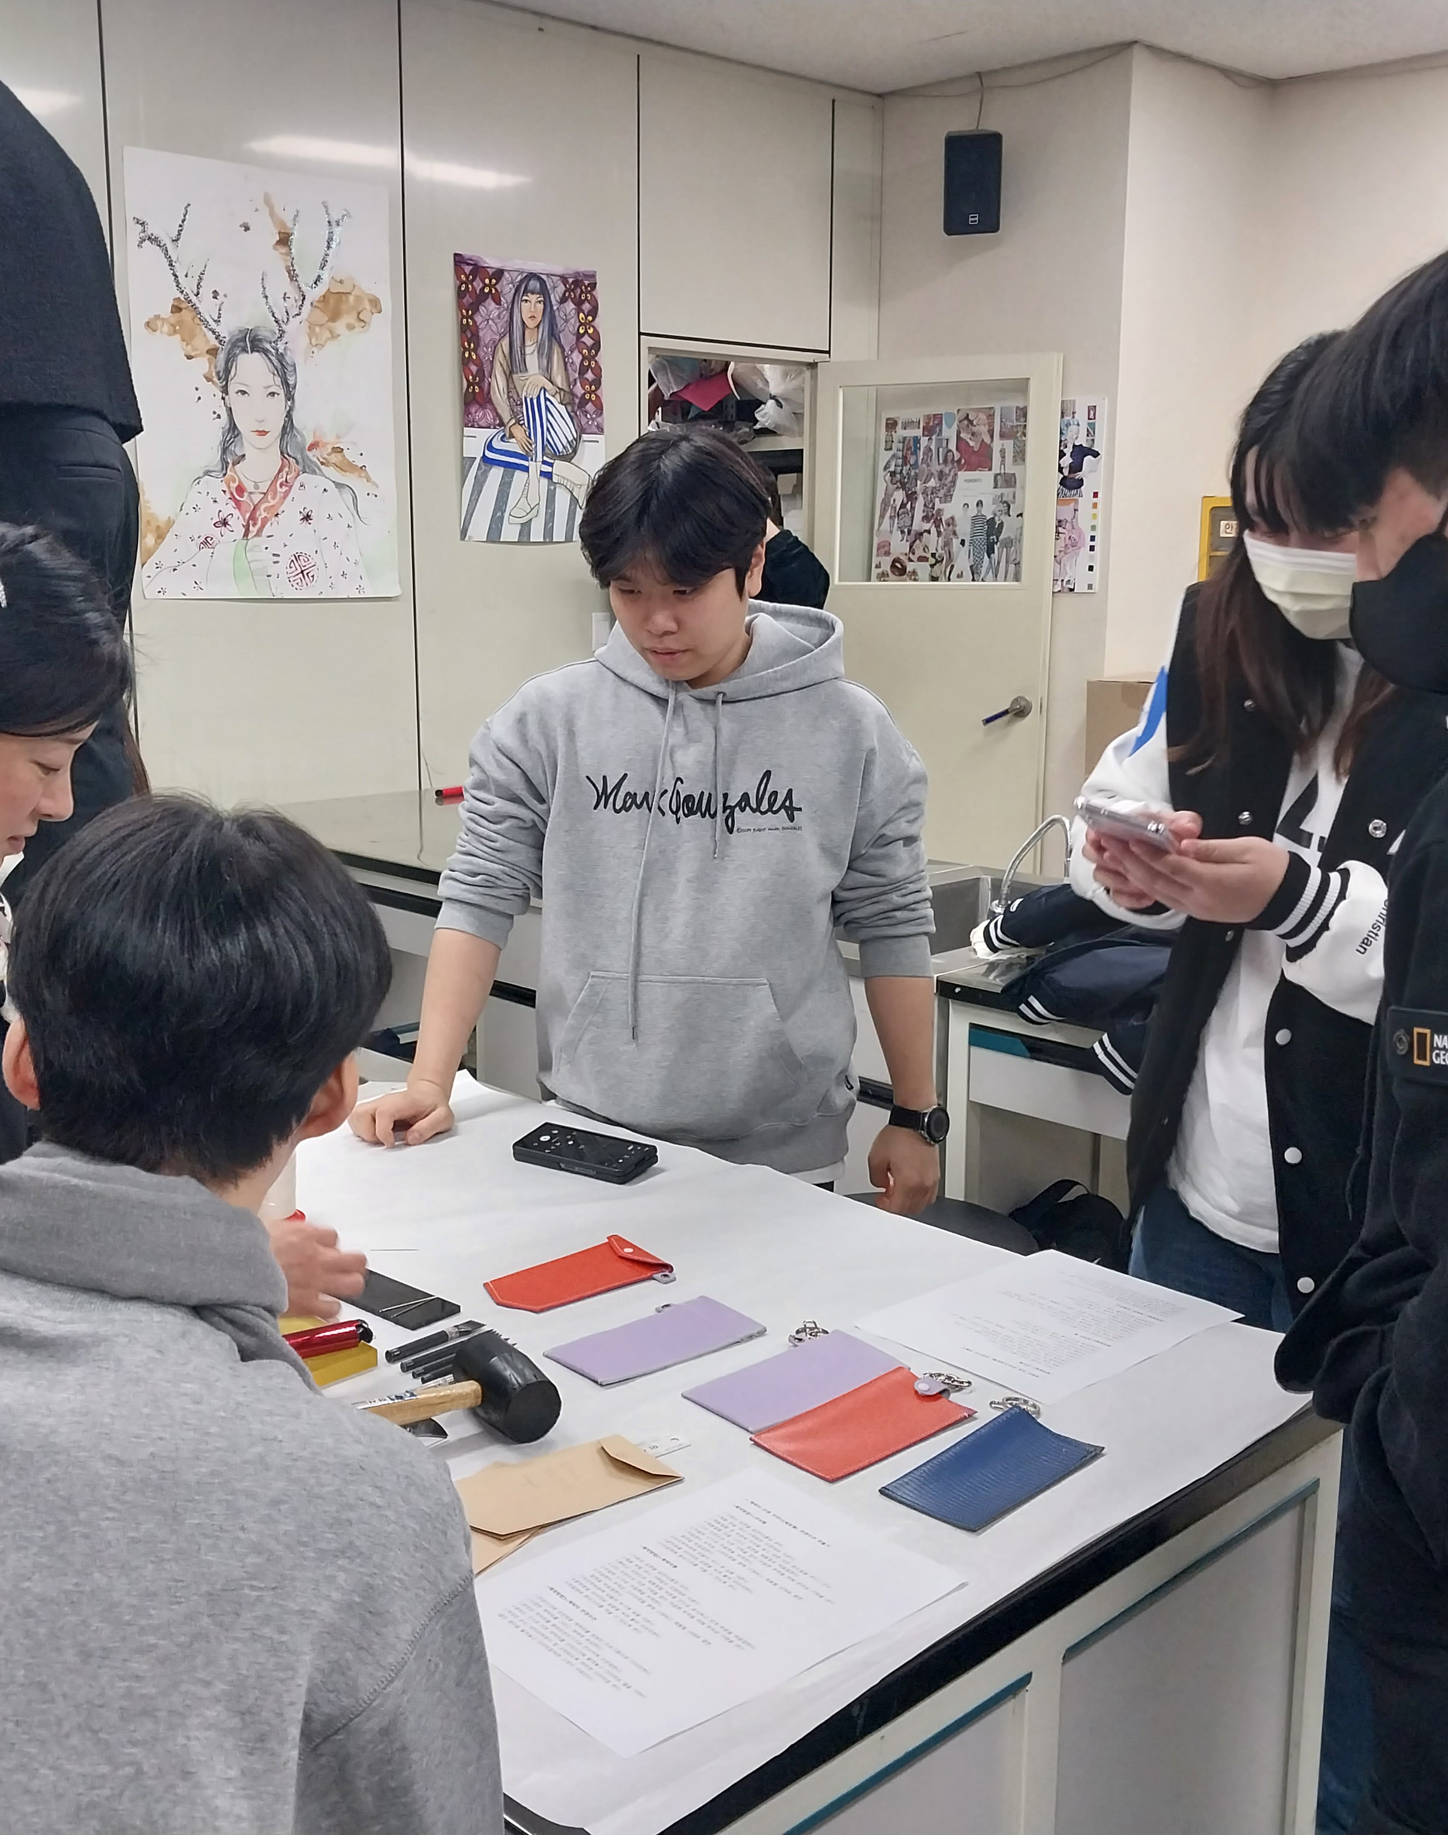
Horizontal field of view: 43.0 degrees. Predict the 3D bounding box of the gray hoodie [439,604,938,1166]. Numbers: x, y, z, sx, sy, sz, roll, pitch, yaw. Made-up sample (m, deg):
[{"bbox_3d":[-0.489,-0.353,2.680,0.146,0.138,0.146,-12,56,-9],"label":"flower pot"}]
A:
[{"bbox_3d":[-0.047,-0.057,2.330,0.610,0.670,0.370,3,11,14],"label":"gray hoodie"}]

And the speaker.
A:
[{"bbox_3d":[0.783,-2.310,5.791,0.185,0.305,0.180,3,19,15],"label":"speaker"}]

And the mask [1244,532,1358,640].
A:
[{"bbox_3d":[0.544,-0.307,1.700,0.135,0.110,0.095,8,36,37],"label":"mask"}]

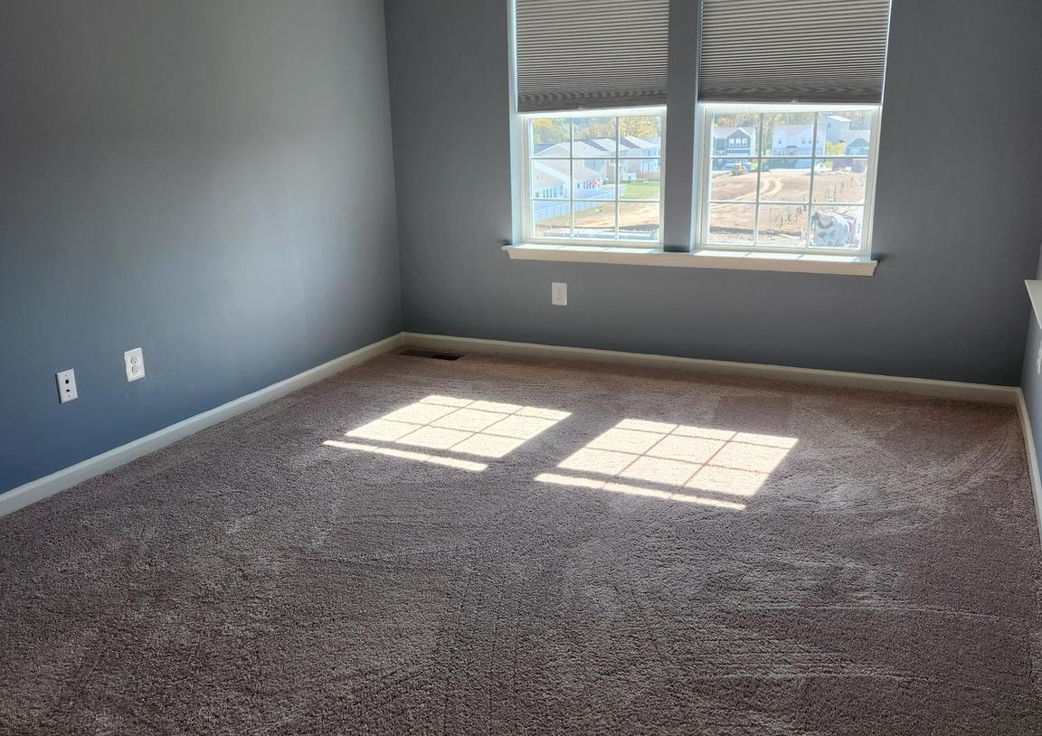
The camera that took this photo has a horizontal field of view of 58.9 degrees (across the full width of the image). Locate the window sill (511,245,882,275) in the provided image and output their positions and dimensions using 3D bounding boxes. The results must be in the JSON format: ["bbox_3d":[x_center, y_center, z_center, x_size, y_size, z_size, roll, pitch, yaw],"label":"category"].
[{"bbox_3d":[0.823,-0.570,4.846,1.976,0.075,0.120,6,17,24],"label":"window sill"}]

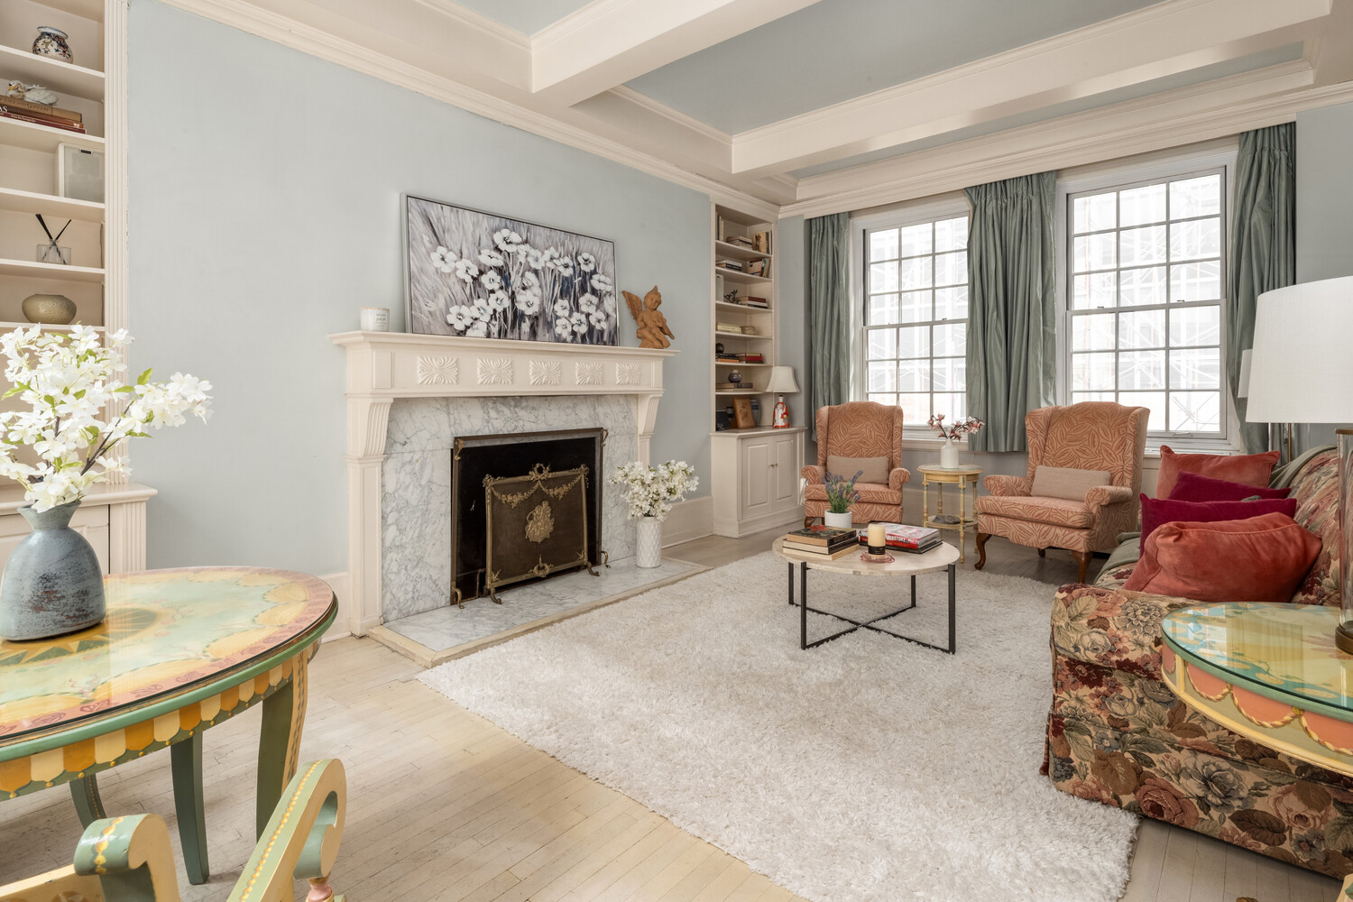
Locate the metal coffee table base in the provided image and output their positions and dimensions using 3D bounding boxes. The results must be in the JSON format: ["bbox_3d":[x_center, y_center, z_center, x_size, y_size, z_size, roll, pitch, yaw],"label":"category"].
[{"bbox_3d":[0.917,0.660,3.126,0.670,0.400,0.640,0,4,5],"label":"metal coffee table base"}]

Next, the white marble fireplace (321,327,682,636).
[{"bbox_3d":[-0.803,0.105,3.700,0.340,1.430,2.090,3,5,41],"label":"white marble fireplace"}]

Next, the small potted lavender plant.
[{"bbox_3d":[0.878,0.252,3.400,0.200,0.320,0.180,0,4,0],"label":"small potted lavender plant"}]

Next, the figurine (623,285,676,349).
[{"bbox_3d":[-0.183,-0.905,4.380,0.330,0.440,0.220,-2,5,-30],"label":"figurine"}]

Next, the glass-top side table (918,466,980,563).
[{"bbox_3d":[1.940,0.435,4.510,0.467,0.615,0.467,-2,4,-24],"label":"glass-top side table"}]

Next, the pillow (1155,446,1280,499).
[{"bbox_3d":[2.610,0.193,3.090,0.440,0.430,0.160,3,-10,41],"label":"pillow"}]

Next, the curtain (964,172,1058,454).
[{"bbox_3d":[2.539,-1.027,4.866,0.640,2.080,0.130,2,4,37],"label":"curtain"}]

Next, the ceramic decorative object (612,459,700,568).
[{"bbox_3d":[-0.146,0.405,4.080,0.540,0.680,0.440,0,4,0],"label":"ceramic decorative object"}]

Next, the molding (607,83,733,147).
[{"bbox_3d":[-0.030,-2.349,4.394,0.080,0.095,1.453,2,4,43],"label":"molding"}]

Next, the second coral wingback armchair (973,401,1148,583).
[{"bbox_3d":[2.500,0.239,4.190,0.820,1.070,0.760,-3,5,-39],"label":"second coral wingback armchair"}]

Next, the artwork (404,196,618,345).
[{"bbox_3d":[-0.897,-0.996,3.804,0.060,0.760,1.489,-7,-4,43],"label":"artwork"}]

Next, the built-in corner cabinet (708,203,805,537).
[{"bbox_3d":[0.612,-0.714,5.586,0.500,2.730,1.000,2,4,43],"label":"built-in corner cabinet"}]

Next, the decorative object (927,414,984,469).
[{"bbox_3d":[1.962,-0.062,4.500,0.380,0.380,0.250,0,4,0],"label":"decorative object"}]

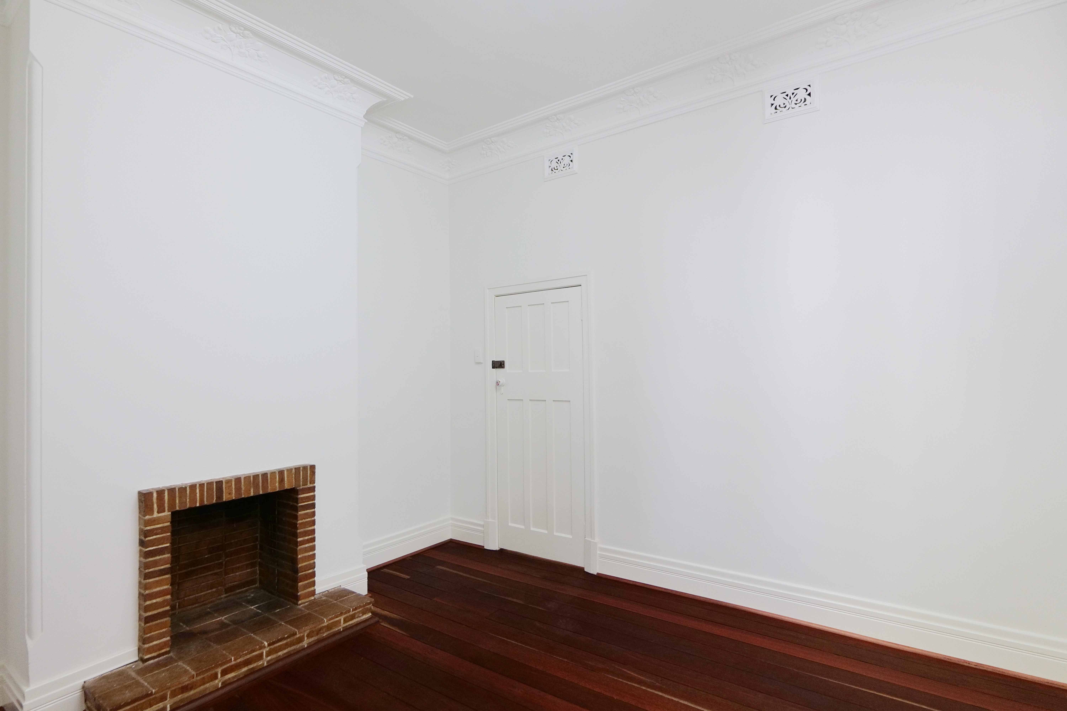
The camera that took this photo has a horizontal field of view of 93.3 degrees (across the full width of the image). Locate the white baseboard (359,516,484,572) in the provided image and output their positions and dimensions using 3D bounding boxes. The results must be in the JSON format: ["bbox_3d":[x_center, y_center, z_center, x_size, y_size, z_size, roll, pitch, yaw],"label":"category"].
[{"bbox_3d":[-0.862,1.484,3.887,0.370,0.185,0.990,-2,-1,39],"label":"white baseboard"}]

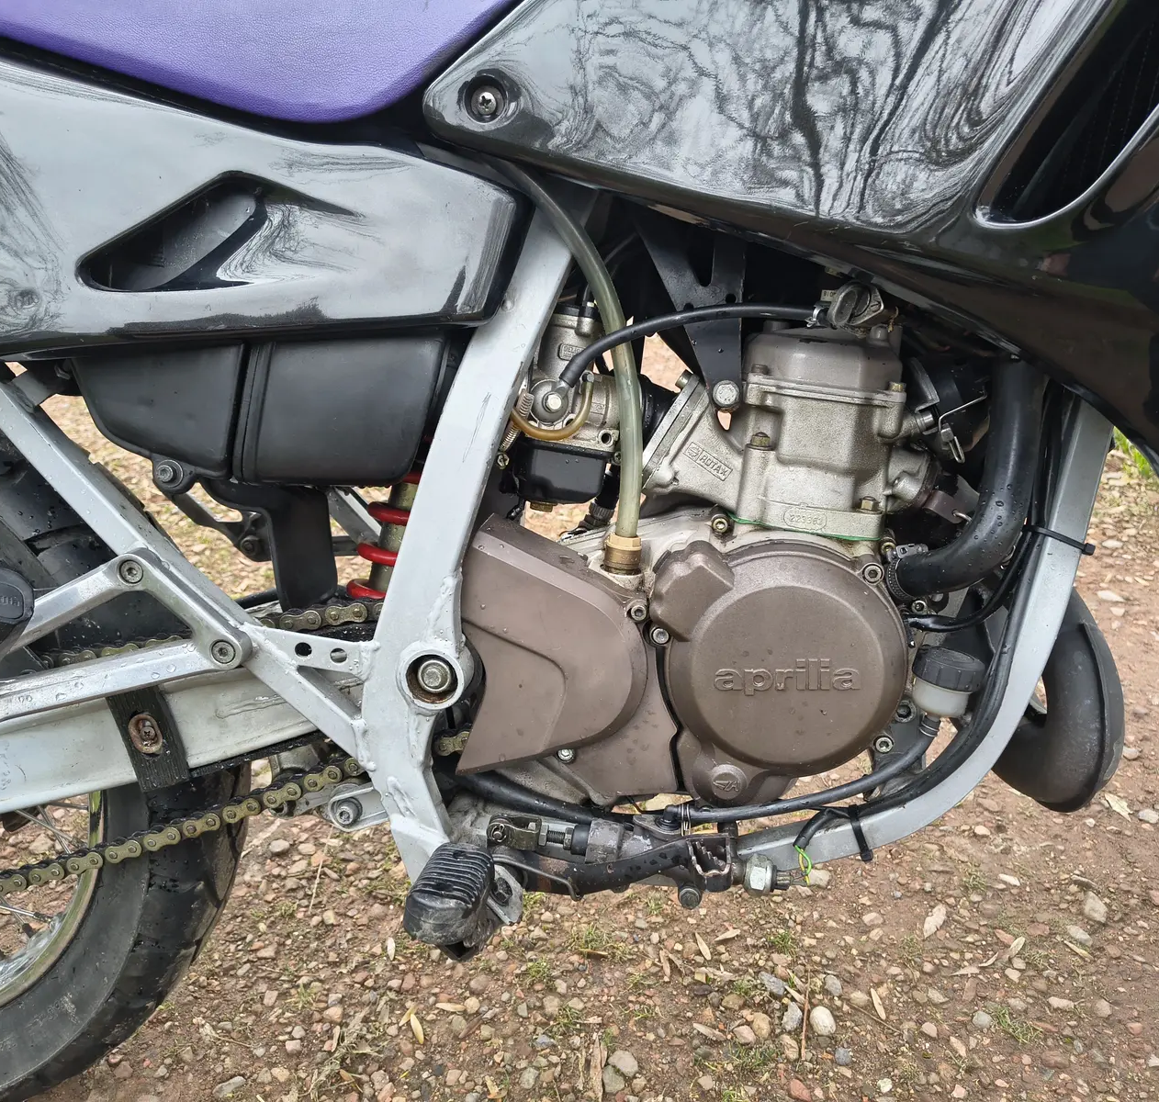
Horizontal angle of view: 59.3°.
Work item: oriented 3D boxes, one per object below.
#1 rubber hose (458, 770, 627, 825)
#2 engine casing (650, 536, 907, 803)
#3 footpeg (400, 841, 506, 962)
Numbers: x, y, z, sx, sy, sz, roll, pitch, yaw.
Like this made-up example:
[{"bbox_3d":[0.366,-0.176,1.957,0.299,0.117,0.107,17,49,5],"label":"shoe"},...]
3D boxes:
[{"bbox_3d":[-0.025,0.169,0.699,0.122,0.018,0.018,16,15,-1],"label":"rubber hose"},{"bbox_3d":[0.125,0.071,0.632,0.151,0.151,0.042,2,14,2],"label":"engine casing"},{"bbox_3d":[-0.077,0.213,0.627,0.043,0.043,0.085,3,15,8],"label":"footpeg"}]

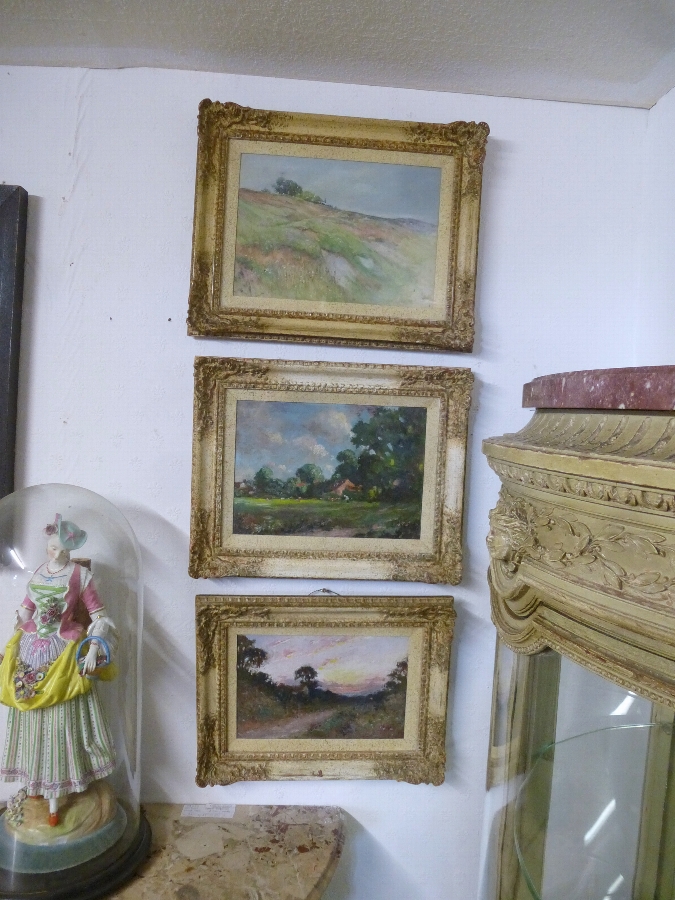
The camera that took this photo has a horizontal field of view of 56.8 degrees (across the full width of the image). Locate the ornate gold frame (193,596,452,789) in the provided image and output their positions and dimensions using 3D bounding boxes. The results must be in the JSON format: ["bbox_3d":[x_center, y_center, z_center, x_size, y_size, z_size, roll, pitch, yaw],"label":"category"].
[{"bbox_3d":[-0.024,0.427,1.105,0.439,0.329,0.050,1,6,-2],"label":"ornate gold frame"}]

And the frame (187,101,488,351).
[{"bbox_3d":[0.001,-0.375,1.070,0.483,0.382,0.050,3,1,-3],"label":"frame"}]

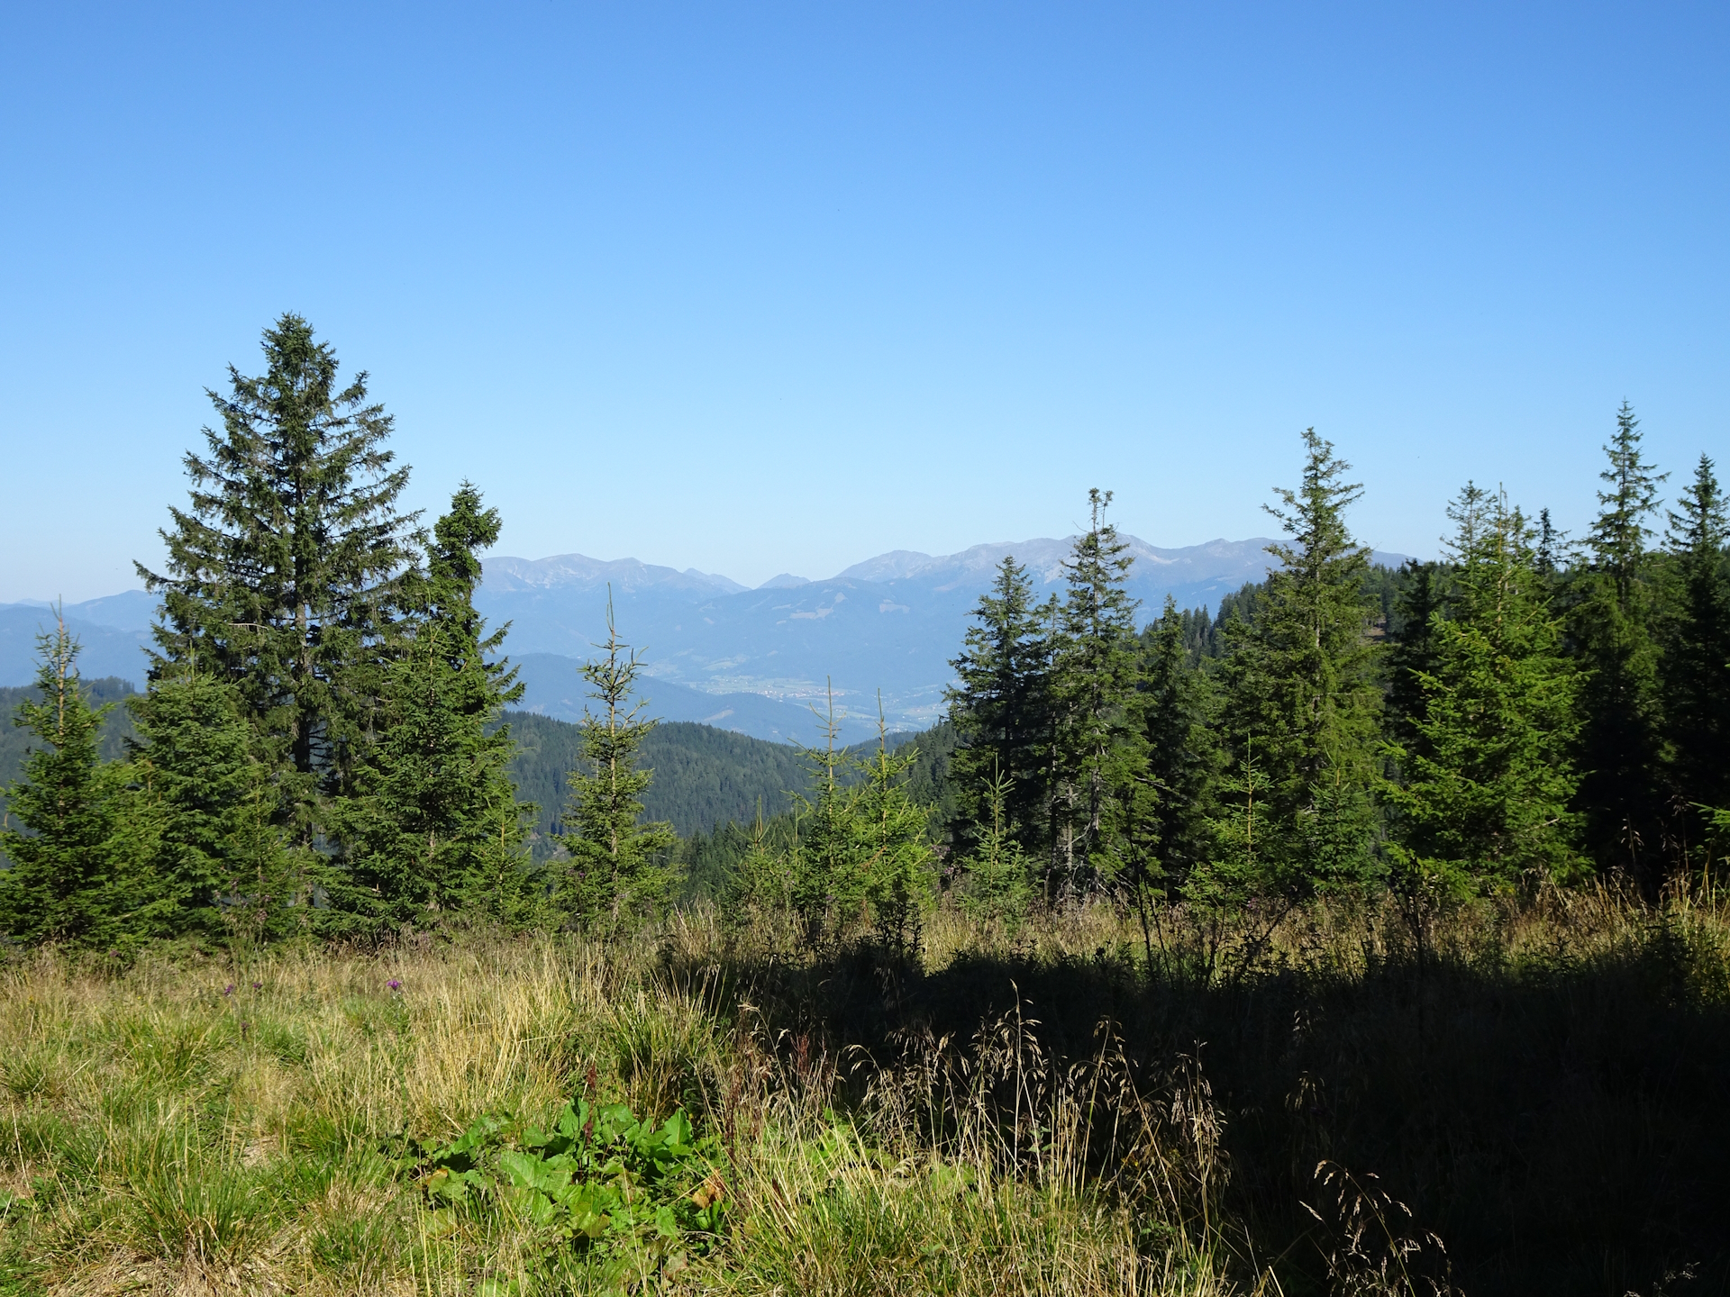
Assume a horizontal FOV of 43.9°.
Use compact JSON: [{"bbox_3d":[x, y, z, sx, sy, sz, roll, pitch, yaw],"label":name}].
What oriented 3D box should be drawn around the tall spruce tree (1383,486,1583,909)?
[{"bbox_3d":[5.035,0.461,17.447,1.624,3.538,1.624,0,2,16],"label":"tall spruce tree"}]

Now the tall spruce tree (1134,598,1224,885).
[{"bbox_3d":[3.656,1.204,24.946,1.192,3.647,1.192,0,2,8],"label":"tall spruce tree"}]

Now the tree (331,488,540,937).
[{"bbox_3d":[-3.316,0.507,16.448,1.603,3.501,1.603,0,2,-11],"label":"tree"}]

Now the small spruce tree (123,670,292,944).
[{"bbox_3d":[-4.599,1.136,14.971,1.168,1.964,1.168,-1,2,-17],"label":"small spruce tree"}]

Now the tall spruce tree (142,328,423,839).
[{"bbox_3d":[-6.092,-0.304,22.405,2.987,6.341,2.987,0,2,-15],"label":"tall spruce tree"}]

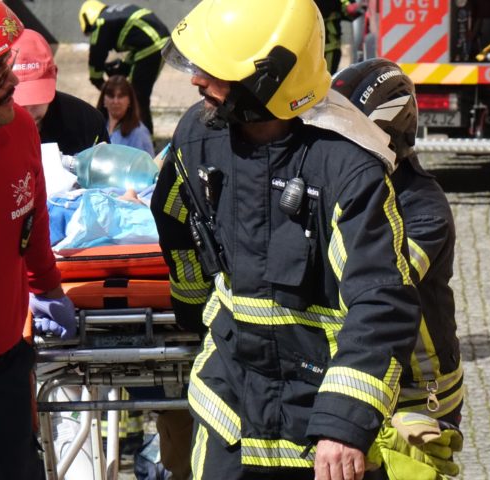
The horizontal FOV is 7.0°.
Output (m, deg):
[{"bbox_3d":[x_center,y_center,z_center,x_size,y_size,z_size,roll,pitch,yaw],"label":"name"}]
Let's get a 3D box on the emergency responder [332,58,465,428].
[{"bbox_3d":[0.300,0.400,10.000,0.540,1.720,0.530,-2,7,-18],"label":"emergency responder"}]

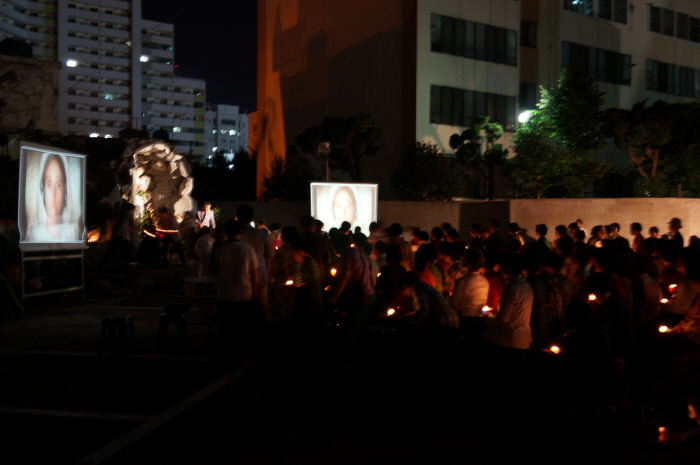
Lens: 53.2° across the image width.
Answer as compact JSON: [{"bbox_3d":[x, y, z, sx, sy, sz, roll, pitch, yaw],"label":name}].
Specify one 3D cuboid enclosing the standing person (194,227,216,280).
[{"bbox_3d":[-3.410,0.634,16.508,0.500,1.551,0.380,0,1,-20],"label":"standing person"}]

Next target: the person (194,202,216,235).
[{"bbox_3d":[-3.720,0.056,18.008,0.520,1.672,0.360,0,1,-3],"label":"person"}]

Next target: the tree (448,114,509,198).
[{"bbox_3d":[4.411,-1.894,24.021,2.050,4.175,1.900,0,1,0],"label":"tree"}]

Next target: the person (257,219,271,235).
[{"bbox_3d":[-2.177,0.538,17.509,0.480,1.741,0.360,1,1,37],"label":"person"}]

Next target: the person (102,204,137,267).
[{"bbox_3d":[-5.678,0.056,17.308,0.850,1.596,0.550,0,1,-6],"label":"person"}]

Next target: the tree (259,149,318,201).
[{"bbox_3d":[-2.287,-1.501,26.016,2.300,3.246,2.200,0,1,0],"label":"tree"}]

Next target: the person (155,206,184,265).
[{"bbox_3d":[-4.493,0.105,17.508,0.680,1.512,0.520,0,1,6],"label":"person"}]

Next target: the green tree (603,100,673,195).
[{"bbox_3d":[8.840,-1.854,21.522,2.200,4.411,2.100,0,1,0],"label":"green tree"}]

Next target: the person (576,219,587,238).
[{"bbox_3d":[5.881,0.564,17.809,0.480,1.805,0.350,0,1,-18],"label":"person"}]

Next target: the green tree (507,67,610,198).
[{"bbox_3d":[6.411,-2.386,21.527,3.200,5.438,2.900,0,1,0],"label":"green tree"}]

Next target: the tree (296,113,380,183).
[{"bbox_3d":[-0.483,-2.254,27.024,3.300,4.760,3.000,0,1,0],"label":"tree"}]

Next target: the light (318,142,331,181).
[{"bbox_3d":[-0.930,-1.565,25.017,0.430,3.414,0.430,0,1,0],"label":"light"}]

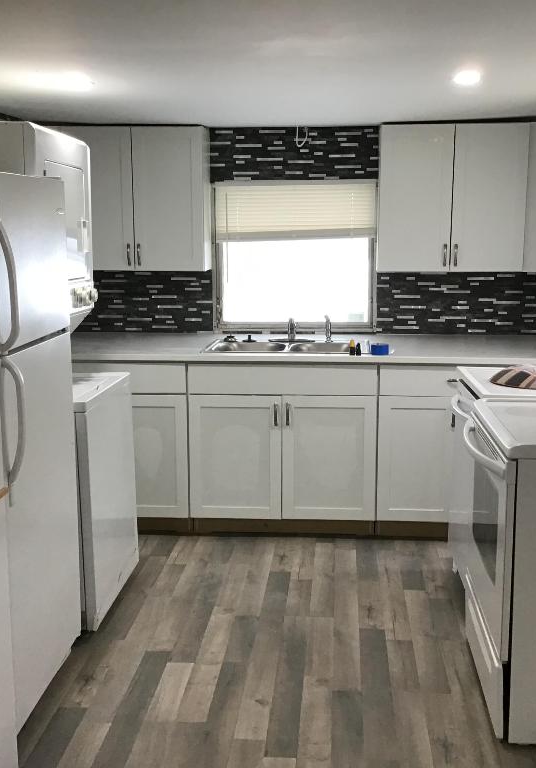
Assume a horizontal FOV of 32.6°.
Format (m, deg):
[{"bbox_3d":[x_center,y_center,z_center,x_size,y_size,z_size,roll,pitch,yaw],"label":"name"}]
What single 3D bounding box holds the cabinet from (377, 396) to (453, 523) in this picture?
[{"bbox_3d":[0.709,0.367,4.363,0.375,0.606,0.050,1,10,4],"label":"cabinet"}]

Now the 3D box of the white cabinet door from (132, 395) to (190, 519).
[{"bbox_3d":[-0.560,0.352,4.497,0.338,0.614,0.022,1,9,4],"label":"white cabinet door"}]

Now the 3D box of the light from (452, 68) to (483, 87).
[{"bbox_3d":[0.761,-1.172,3.513,0.112,0.030,0.112,1,10,4],"label":"light"}]

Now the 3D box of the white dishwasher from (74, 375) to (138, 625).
[{"bbox_3d":[-0.962,0.441,3.781,0.685,0.890,0.720,1,10,4],"label":"white dishwasher"}]

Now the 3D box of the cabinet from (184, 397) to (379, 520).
[{"bbox_3d":[0.089,0.316,4.673,0.910,0.608,0.540,1,10,4],"label":"cabinet"}]

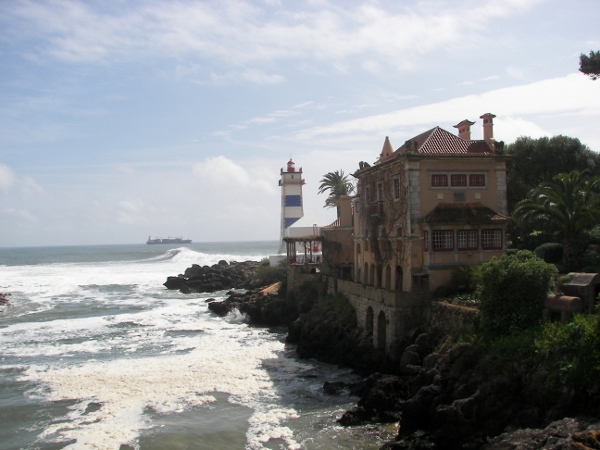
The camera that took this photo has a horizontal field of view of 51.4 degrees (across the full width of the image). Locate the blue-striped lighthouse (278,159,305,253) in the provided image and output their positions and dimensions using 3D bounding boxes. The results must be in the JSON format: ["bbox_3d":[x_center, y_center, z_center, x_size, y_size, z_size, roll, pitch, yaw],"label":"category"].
[{"bbox_3d":[-1.575,-3.821,131.000,5.400,20.200,5.400,-1,-1,-7],"label":"blue-striped lighthouse"}]

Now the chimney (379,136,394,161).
[{"bbox_3d":[8.581,-7.562,61.686,1.300,2.350,1.300,-1,-1,-15],"label":"chimney"}]

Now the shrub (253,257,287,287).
[{"bbox_3d":[-5.034,7.841,103.000,5.600,4.600,5.000,-1,-1,0],"label":"shrub"}]

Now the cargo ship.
[{"bbox_3d":[-564.663,67.067,2700.000,198.000,32.000,28.000,-1,-1,0],"label":"cargo ship"}]

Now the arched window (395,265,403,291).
[{"bbox_3d":[8.665,4.668,54.340,0.300,2.200,1.200,-1,-1,-15],"label":"arched window"}]

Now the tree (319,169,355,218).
[{"bbox_3d":[5.210,-1.861,86.000,5.900,11.400,5.900,-1,-1,0],"label":"tree"}]

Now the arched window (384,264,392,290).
[{"bbox_3d":[8.063,4.796,56.784,0.300,2.250,1.200,-1,-1,-15],"label":"arched window"}]

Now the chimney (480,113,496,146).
[{"bbox_3d":[17.556,-8.895,58.118,1.050,3.000,1.050,0,-2,-38],"label":"chimney"}]

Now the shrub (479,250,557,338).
[{"bbox_3d":[14.291,4.567,41.000,4.900,5.500,4.600,-2,-1,19],"label":"shrub"}]

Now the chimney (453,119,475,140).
[{"bbox_3d":[15.524,-9.022,59.137,1.500,2.000,1.500,-2,-2,38],"label":"chimney"}]

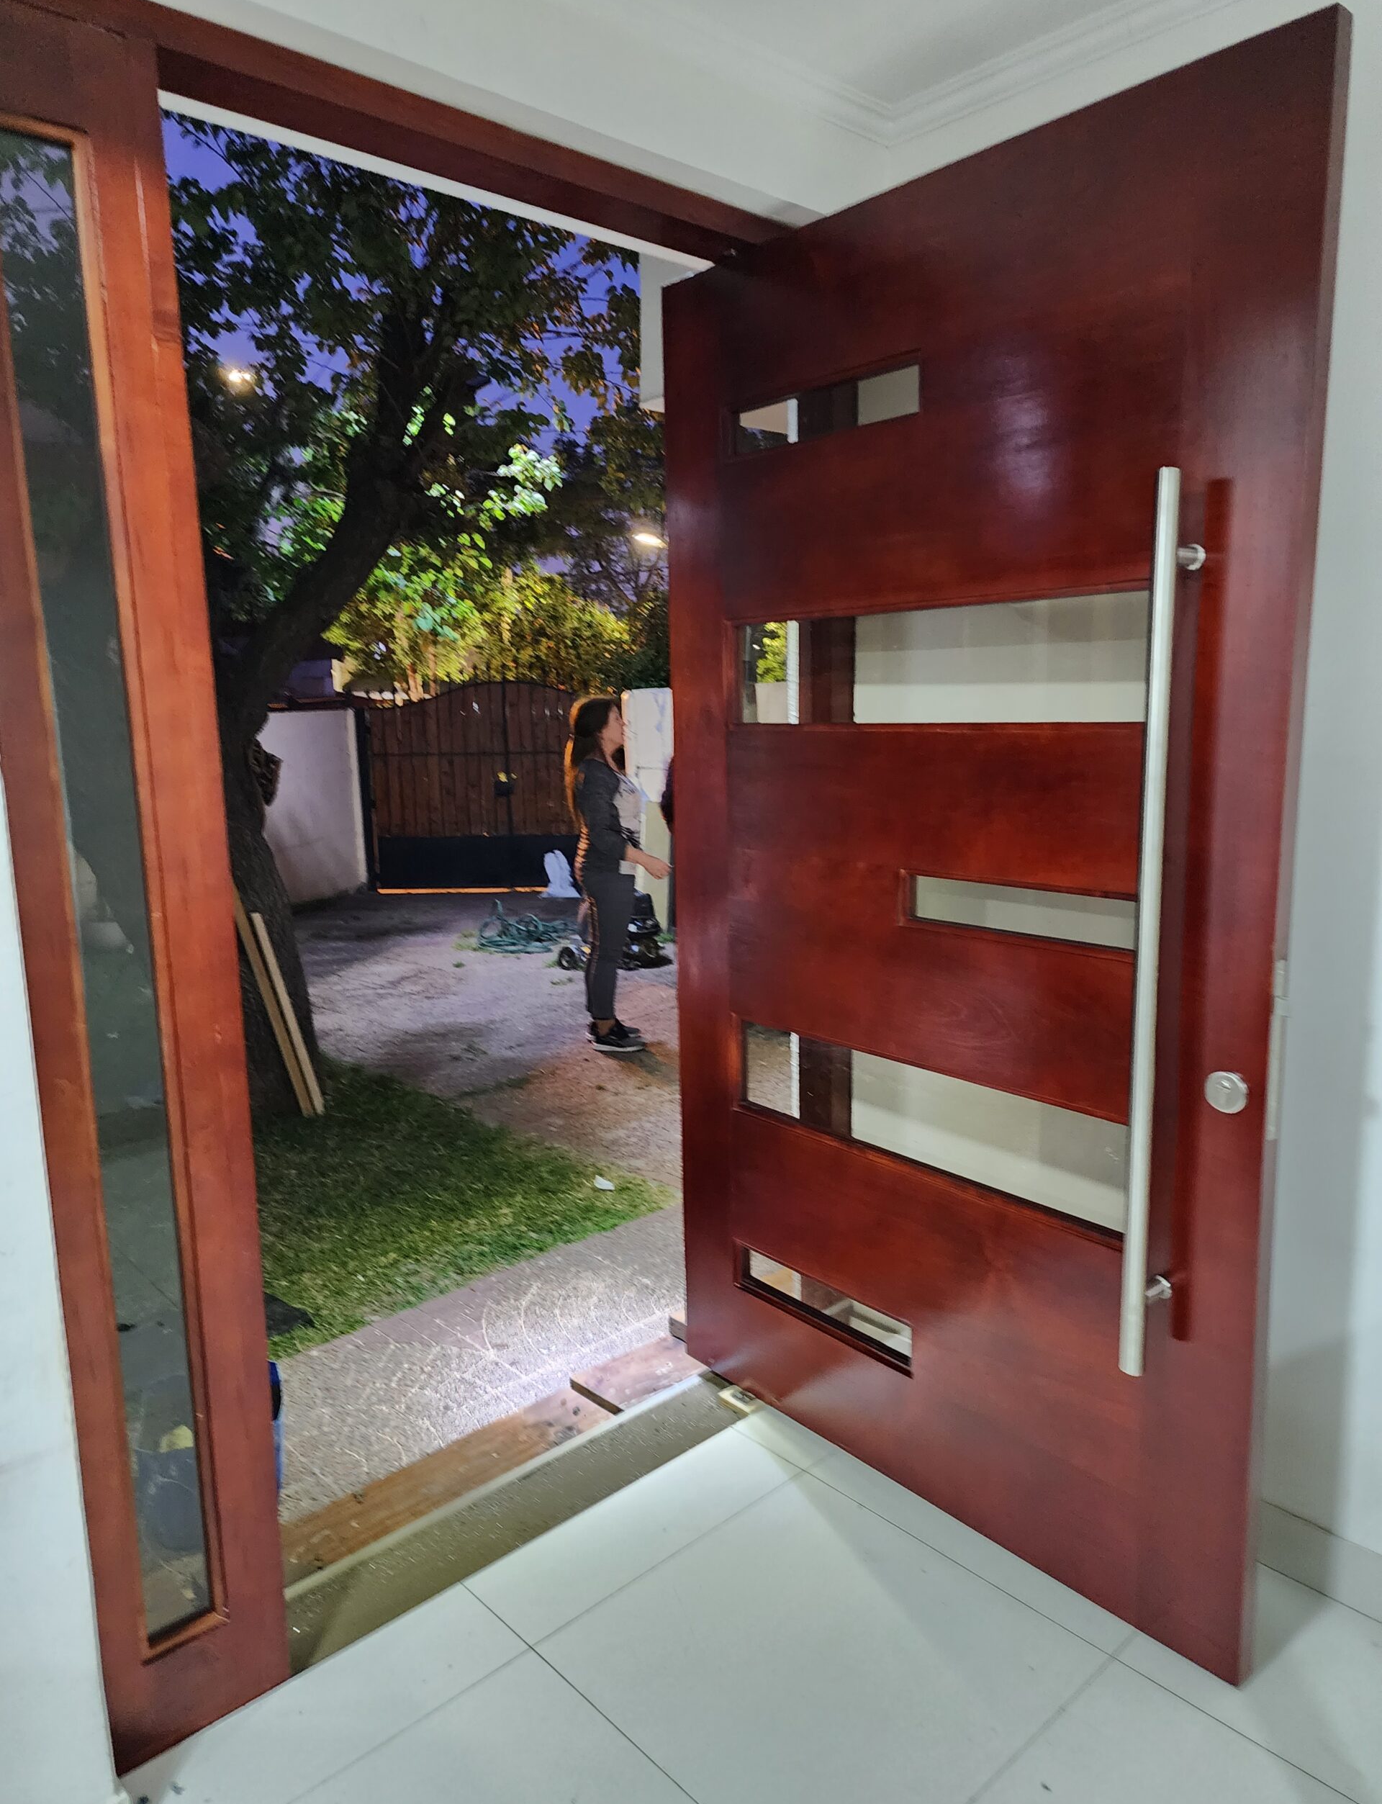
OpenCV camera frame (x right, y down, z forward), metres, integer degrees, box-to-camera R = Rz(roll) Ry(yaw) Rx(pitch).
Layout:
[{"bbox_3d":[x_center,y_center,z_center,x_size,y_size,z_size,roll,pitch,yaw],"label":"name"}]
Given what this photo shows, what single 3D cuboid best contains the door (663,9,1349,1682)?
[{"bbox_3d":[0.374,-0.020,2.002,0.044,2.130,1.193,-9,12,-40],"label":"door"}]

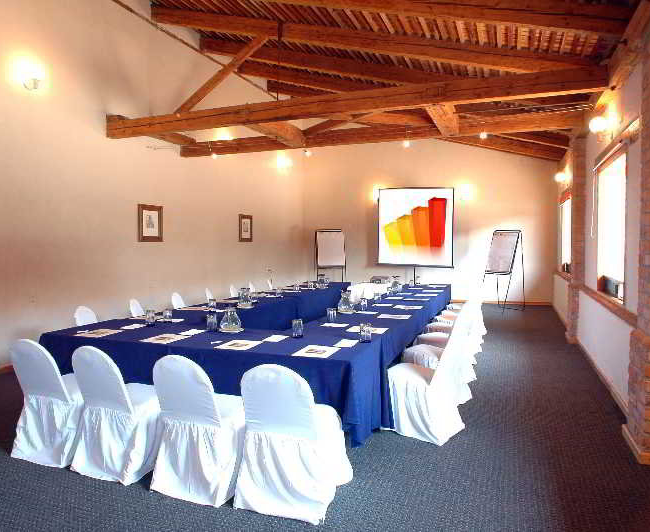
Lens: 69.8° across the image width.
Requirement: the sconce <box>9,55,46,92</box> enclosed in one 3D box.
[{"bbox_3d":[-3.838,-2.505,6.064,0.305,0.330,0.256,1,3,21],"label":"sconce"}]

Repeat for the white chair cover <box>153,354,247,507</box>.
[{"bbox_3d":[-0.799,1.031,3.290,0.553,0.927,0.610,1,3,21],"label":"white chair cover"}]

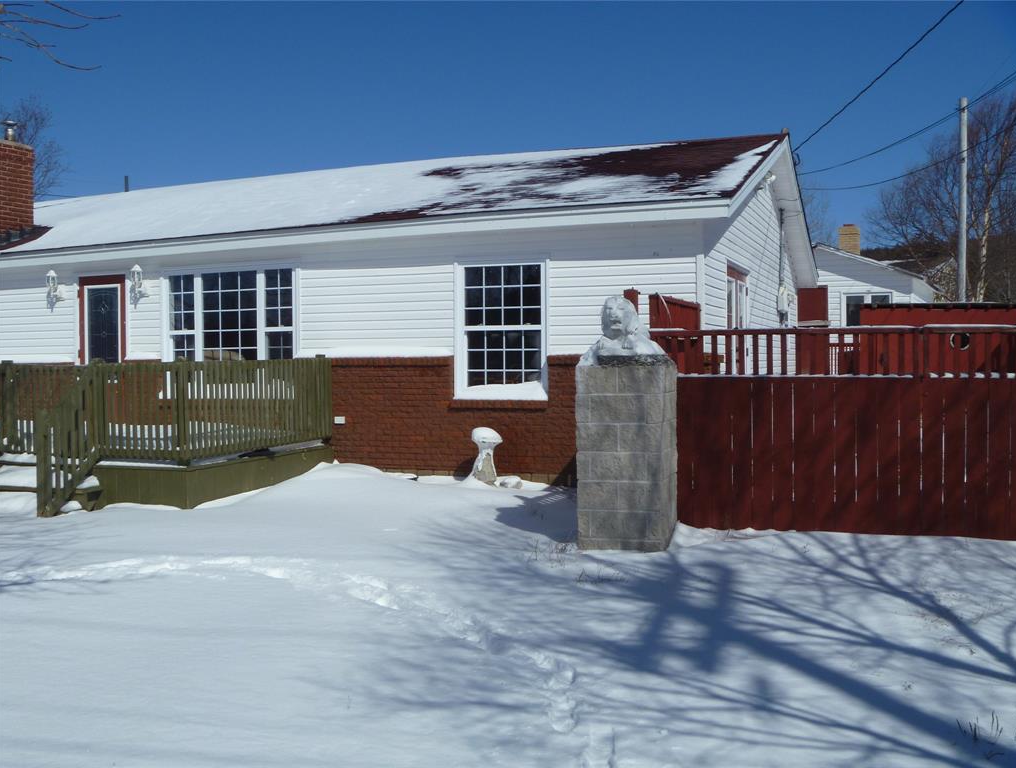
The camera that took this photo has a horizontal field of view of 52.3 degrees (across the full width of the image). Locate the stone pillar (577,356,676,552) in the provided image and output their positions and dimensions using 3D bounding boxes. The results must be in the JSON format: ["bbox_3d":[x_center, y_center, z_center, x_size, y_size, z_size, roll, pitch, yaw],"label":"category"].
[{"bbox_3d":[0.868,0.489,7.463,0.625,1.360,0.630,0,1,16],"label":"stone pillar"}]

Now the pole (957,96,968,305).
[{"bbox_3d":[10.360,-2.764,23.548,0.168,7.500,0.168,0,1,0],"label":"pole"}]

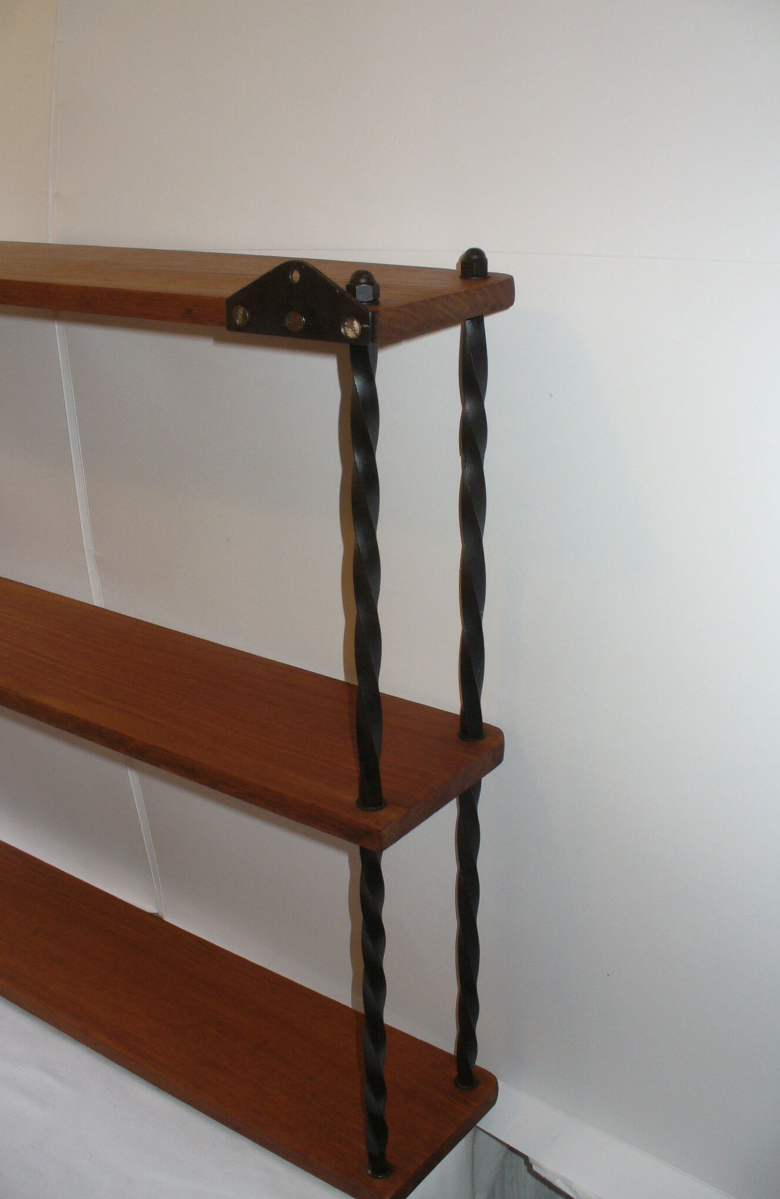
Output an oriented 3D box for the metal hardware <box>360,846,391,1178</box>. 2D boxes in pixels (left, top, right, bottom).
[{"bbox_3d":[-0.011,0.295,0.919,0.018,0.306,0.018,-1,23,0],"label":"metal hardware"}]

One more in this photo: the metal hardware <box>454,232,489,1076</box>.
[{"bbox_3d":[0.059,0.091,0.942,0.019,0.678,0.019,-1,22,0],"label":"metal hardware"}]

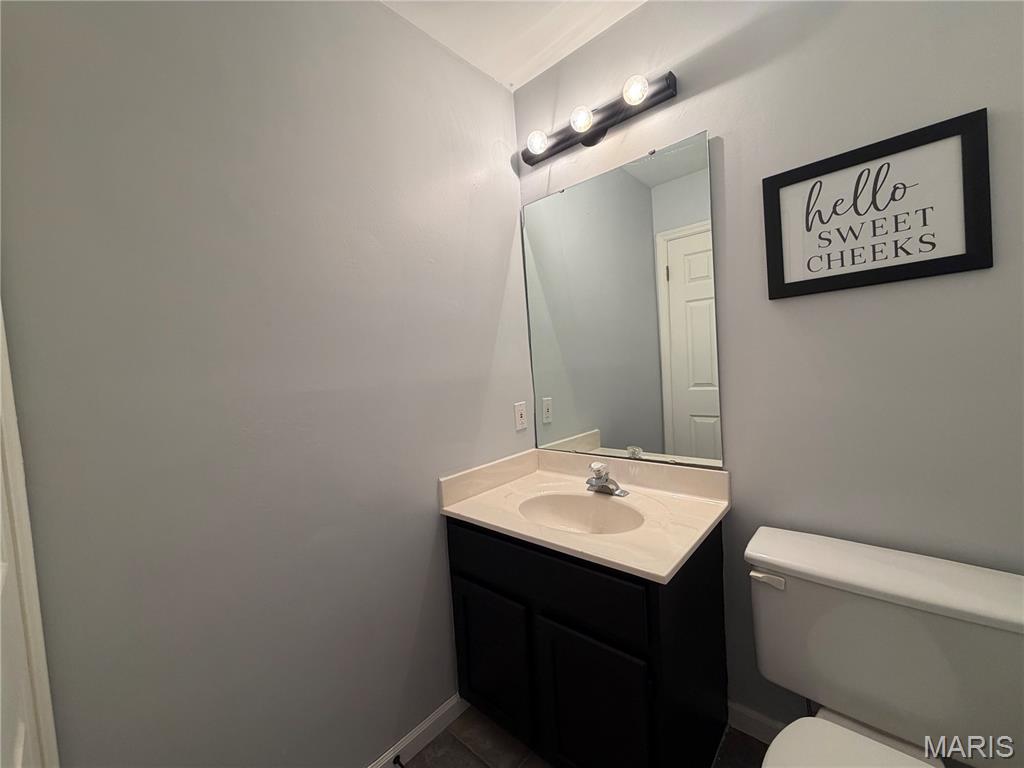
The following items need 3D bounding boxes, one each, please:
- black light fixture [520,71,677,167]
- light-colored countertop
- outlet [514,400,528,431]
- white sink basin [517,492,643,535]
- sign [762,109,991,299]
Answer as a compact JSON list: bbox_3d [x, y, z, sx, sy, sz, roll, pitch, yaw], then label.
[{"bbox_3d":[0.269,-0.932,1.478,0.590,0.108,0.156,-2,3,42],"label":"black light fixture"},{"bbox_3d":[0.216,0.363,1.380,0.789,0.124,0.562,-2,3,42],"label":"light-colored countertop"},{"bbox_3d":[0.042,0.141,1.779,0.008,0.115,0.072,-2,3,42],"label":"outlet"},{"bbox_3d":[0.216,0.476,1.319,0.411,0.130,0.306,-2,3,42],"label":"white sink basin"},{"bbox_3d":[0.899,-0.426,1.059,0.428,0.345,0.018,-2,3,42],"label":"sign"}]

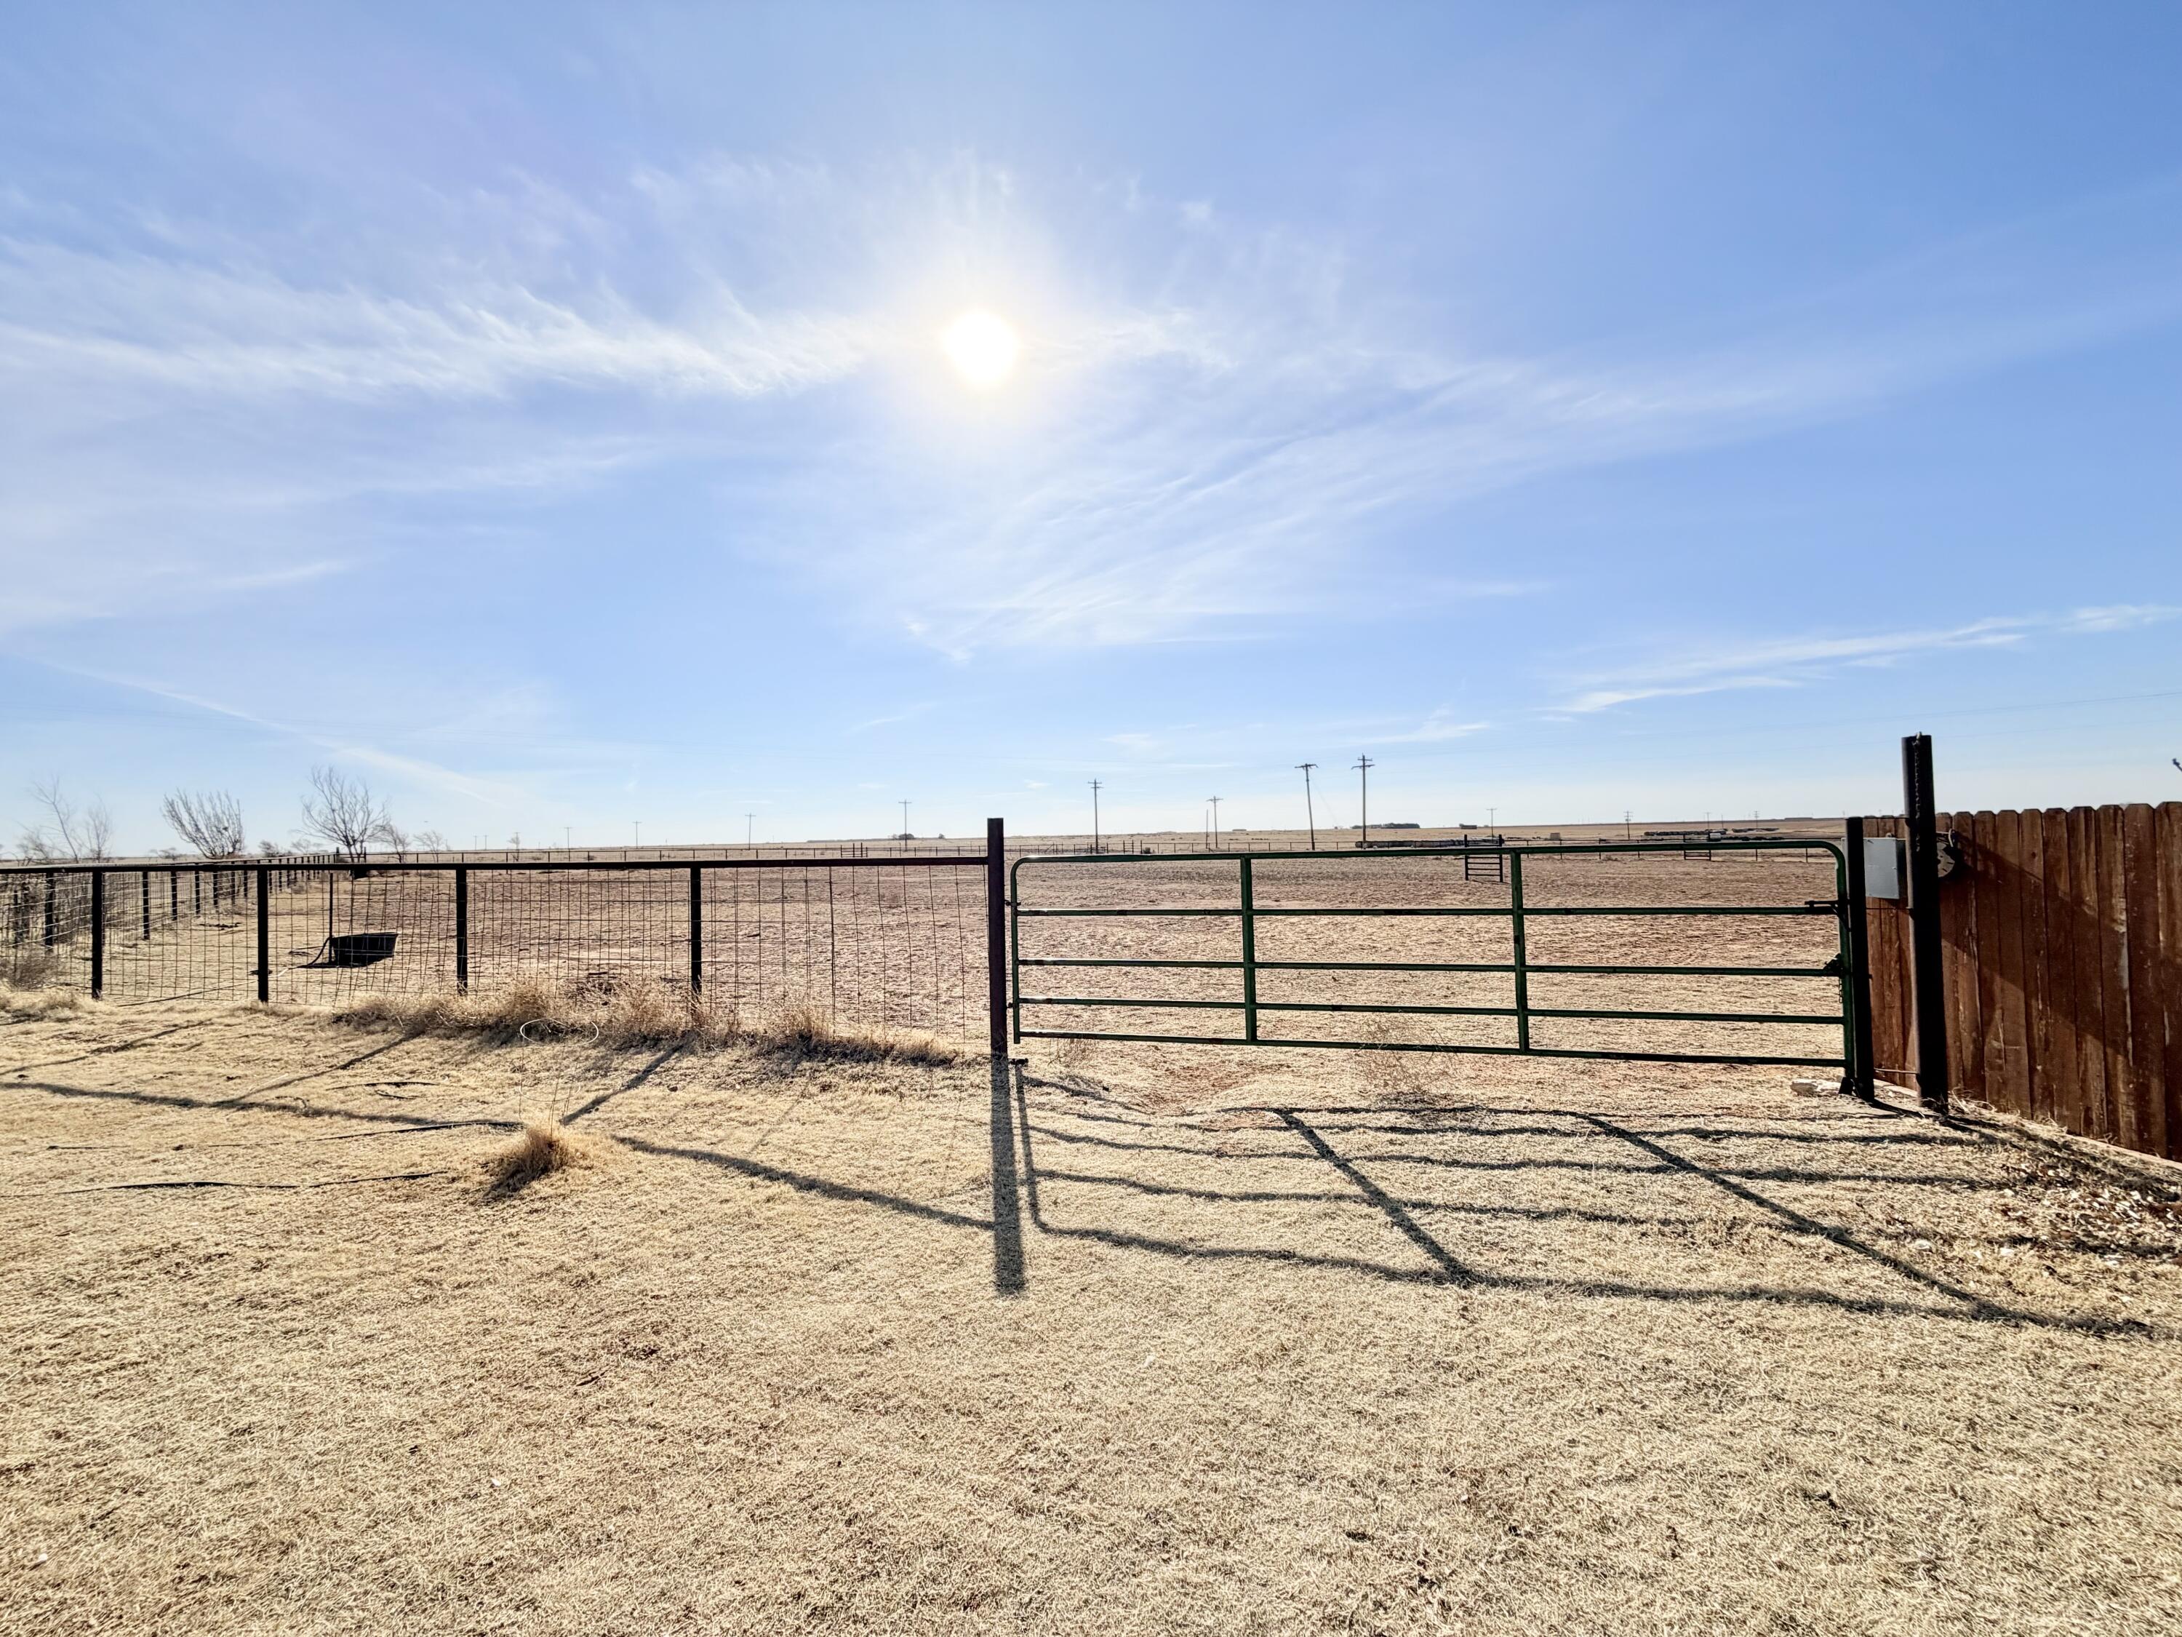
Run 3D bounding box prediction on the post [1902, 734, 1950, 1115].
[{"bbox_3d":[4.463,0.570,4.720,0.117,2.000,0.117,-2,-1,14],"label":"post"}]

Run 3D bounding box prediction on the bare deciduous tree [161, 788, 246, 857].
[{"bbox_3d":[-34.217,0.887,34.000,2.500,3.900,2.600,-3,-2,45],"label":"bare deciduous tree"}]

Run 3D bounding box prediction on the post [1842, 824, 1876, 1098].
[{"bbox_3d":[4.291,0.784,4.920,0.078,1.570,0.078,-2,-1,14],"label":"post"}]

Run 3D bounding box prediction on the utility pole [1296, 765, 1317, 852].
[{"bbox_3d":[22.165,-1.043,90.000,2.400,9.200,0.350,-4,-1,14],"label":"utility pole"}]

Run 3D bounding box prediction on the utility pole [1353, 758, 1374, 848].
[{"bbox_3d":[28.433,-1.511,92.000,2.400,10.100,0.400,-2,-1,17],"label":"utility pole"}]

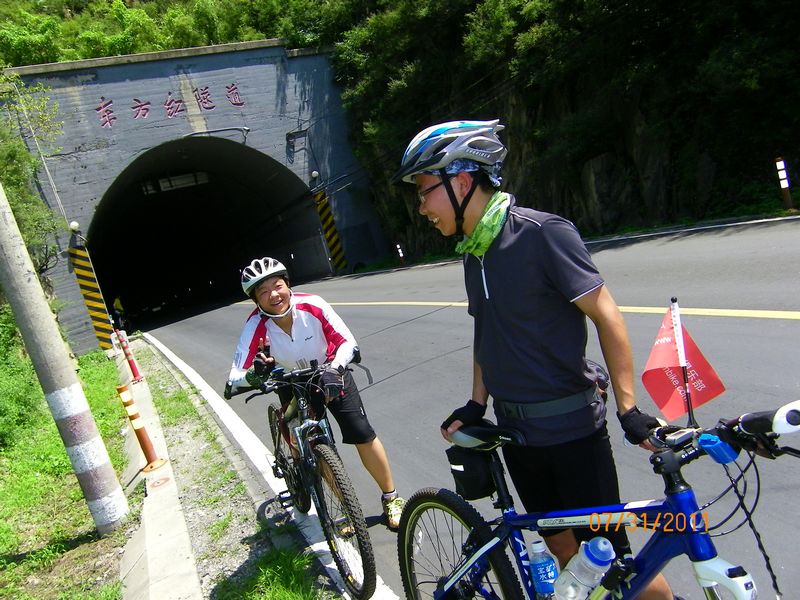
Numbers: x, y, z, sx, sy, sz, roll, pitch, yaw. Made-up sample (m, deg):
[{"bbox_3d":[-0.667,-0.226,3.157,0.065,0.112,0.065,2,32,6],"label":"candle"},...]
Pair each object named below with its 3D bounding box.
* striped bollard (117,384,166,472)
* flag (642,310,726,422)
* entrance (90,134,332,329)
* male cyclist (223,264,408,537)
[{"bbox_3d":[-2.153,1.045,5.354,0.215,0.720,0.215,-22,8,-18],"label":"striped bollard"},{"bbox_3d":[0.511,0.116,1.180,0.146,0.203,0.090,-15,8,14],"label":"flag"},{"bbox_3d":[-7.363,-2.678,23.857,8.587,6.177,2.500,-21,9,-32],"label":"entrance"},{"bbox_3d":[-0.466,0.497,3.146,0.640,1.461,0.720,-18,8,-12],"label":"male cyclist"}]

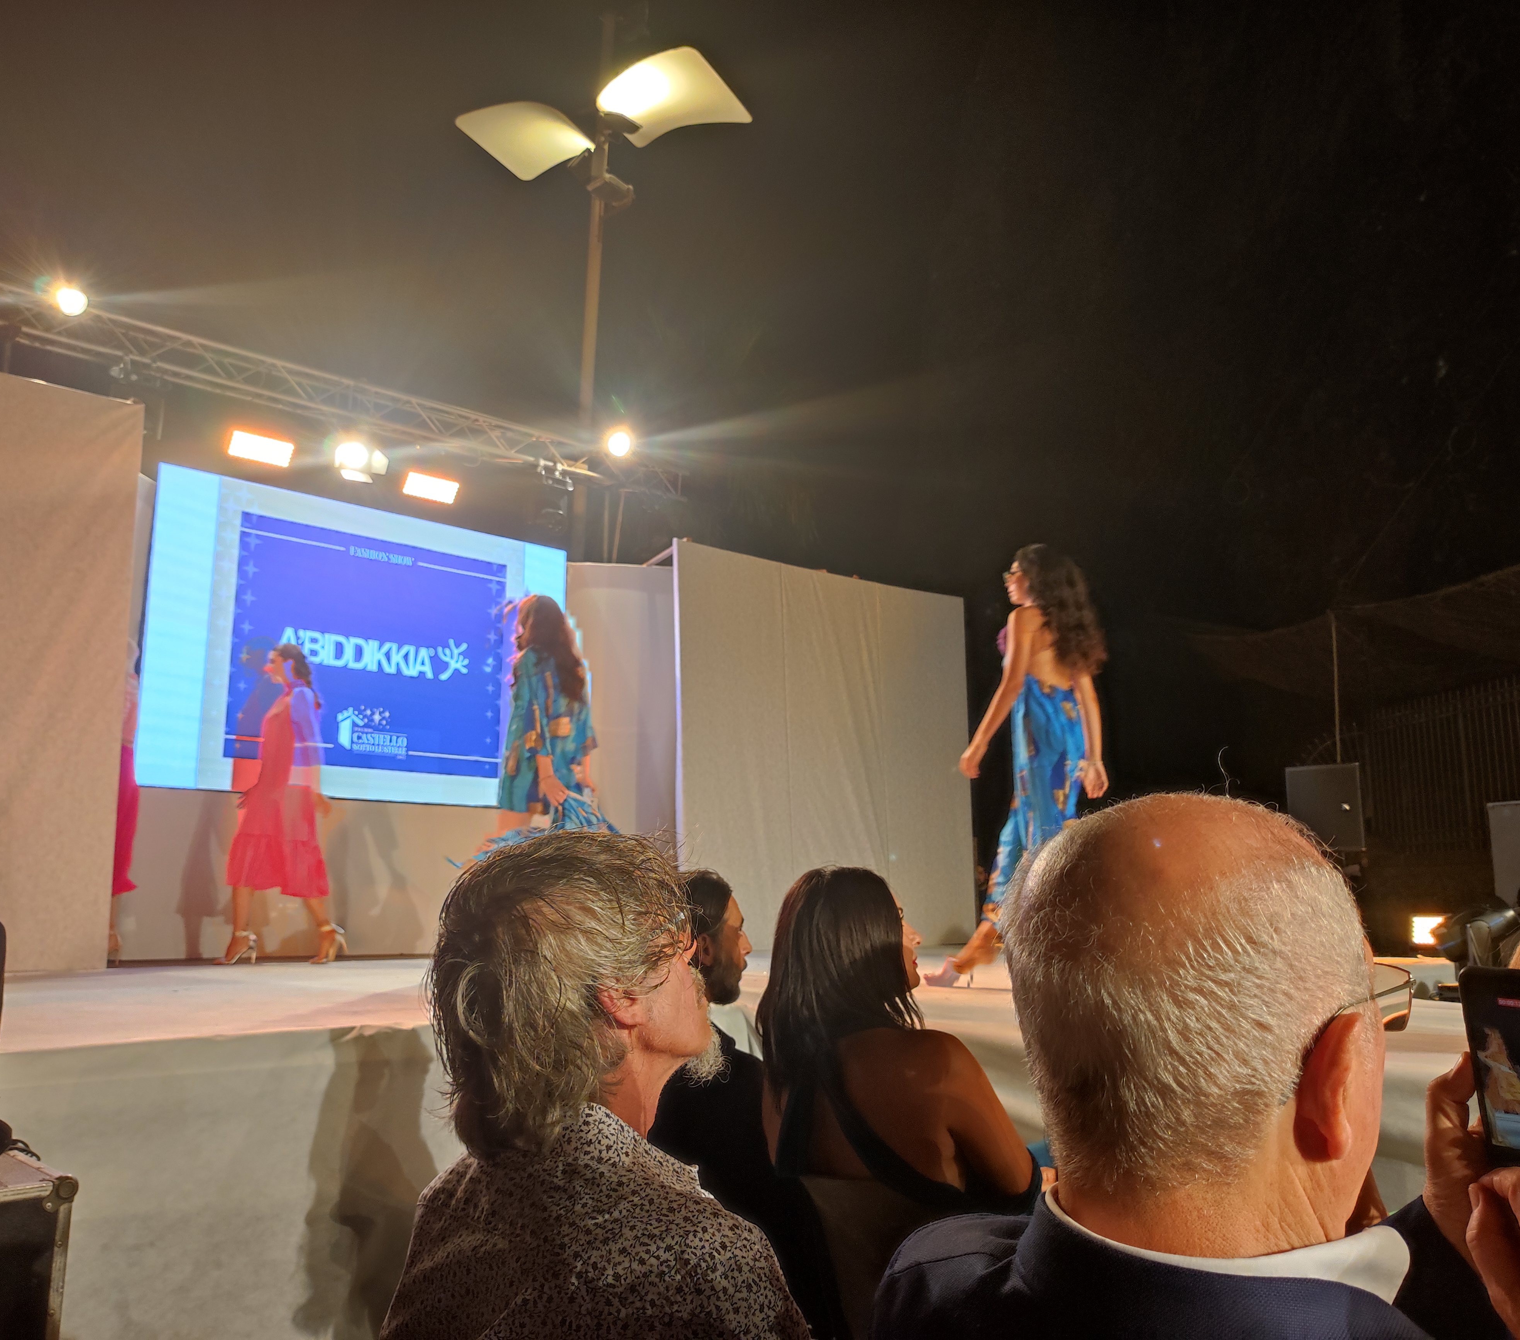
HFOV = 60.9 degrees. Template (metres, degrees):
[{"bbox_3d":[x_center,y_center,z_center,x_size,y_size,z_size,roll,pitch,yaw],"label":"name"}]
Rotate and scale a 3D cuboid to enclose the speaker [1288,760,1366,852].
[{"bbox_3d":[4.156,1.014,9.427,0.460,0.630,0.400,-6,-11,31],"label":"speaker"}]

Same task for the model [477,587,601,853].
[{"bbox_3d":[-1.001,0.514,5.949,0.580,1.760,0.500,-9,-13,42],"label":"model"}]

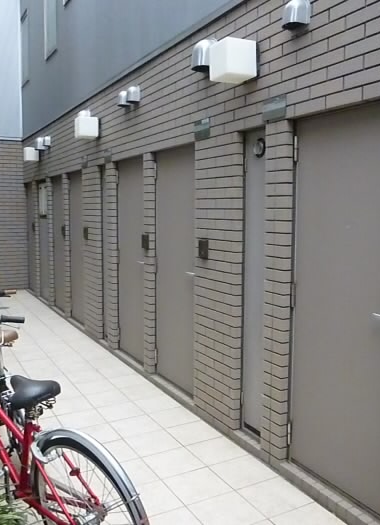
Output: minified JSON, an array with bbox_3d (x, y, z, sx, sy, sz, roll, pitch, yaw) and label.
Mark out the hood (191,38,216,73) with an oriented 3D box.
[{"bbox_3d":[0.087,-1.410,3.407,0.145,0.190,0.175,-3,7,-29],"label":"hood"}]

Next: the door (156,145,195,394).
[{"bbox_3d":[-0.070,0.069,4.188,0.055,1.970,0.805,-3,6,-29],"label":"door"}]

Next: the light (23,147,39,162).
[{"bbox_3d":[-2.493,-1.710,8.004,0.215,0.200,0.200,-3,7,-29],"label":"light"}]

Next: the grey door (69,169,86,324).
[{"bbox_3d":[-1.409,-0.181,6.606,0.055,1.960,0.815,-3,6,-29],"label":"grey door"}]

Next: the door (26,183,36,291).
[{"bbox_3d":[-2.734,-0.417,9.002,0.055,1.945,0.800,-3,6,-29],"label":"door"}]

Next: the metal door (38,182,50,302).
[{"bbox_3d":[-2.284,-0.374,8.138,0.070,1.885,0.770,-3,7,-29],"label":"metal door"}]

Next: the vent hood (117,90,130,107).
[{"bbox_3d":[-0.613,-1.522,4.701,0.120,0.143,0.132,-3,6,-29],"label":"vent hood"}]

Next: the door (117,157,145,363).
[{"bbox_3d":[-0.530,-0.017,5.018,0.055,1.970,0.810,-3,6,-29],"label":"door"}]

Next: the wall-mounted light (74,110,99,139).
[{"bbox_3d":[-1.106,-1.447,5.478,0.243,0.203,0.185,-3,6,-29],"label":"wall-mounted light"}]

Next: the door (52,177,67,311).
[{"bbox_3d":[-1.839,-0.290,7.337,0.070,1.905,0.760,-3,7,-29],"label":"door"}]

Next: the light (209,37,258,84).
[{"bbox_3d":[0.273,-1.186,2.992,0.238,0.199,0.185,-3,6,-29],"label":"light"}]

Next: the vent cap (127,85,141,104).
[{"bbox_3d":[-0.511,-1.502,4.517,0.120,0.145,0.132,-3,6,-29],"label":"vent cap"}]

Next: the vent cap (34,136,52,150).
[{"bbox_3d":[-2.254,-1.800,7.633,0.145,0.190,0.180,-3,7,-29],"label":"vent cap"}]

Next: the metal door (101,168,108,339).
[{"bbox_3d":[-0.900,-0.111,5.643,0.070,1.920,0.320,-3,7,-29],"label":"metal door"}]

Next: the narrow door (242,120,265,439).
[{"bbox_3d":[0.449,0.162,3.270,0.050,1.968,0.287,-3,7,-28],"label":"narrow door"}]

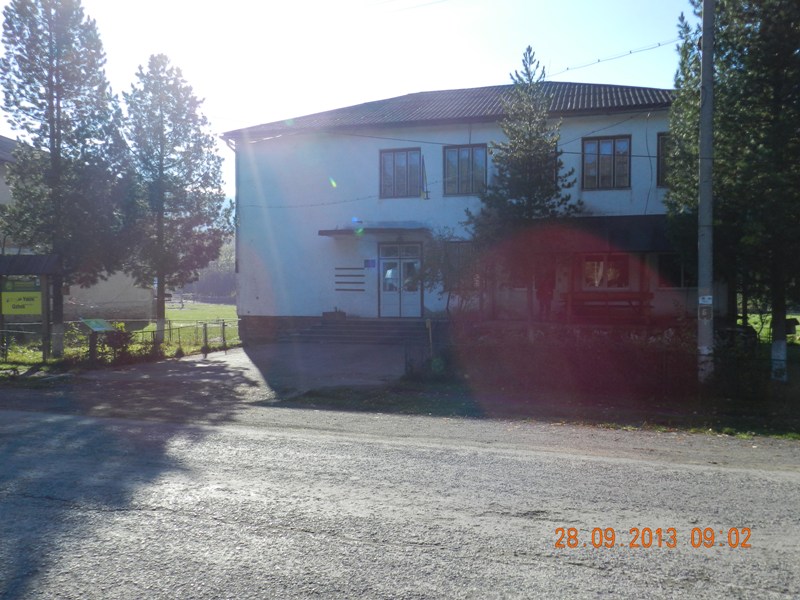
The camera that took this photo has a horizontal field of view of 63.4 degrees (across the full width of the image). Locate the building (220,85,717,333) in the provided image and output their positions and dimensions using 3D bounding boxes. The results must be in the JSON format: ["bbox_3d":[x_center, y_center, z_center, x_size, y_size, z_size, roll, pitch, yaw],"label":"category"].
[{"bbox_3d":[3.343,-3.818,27.360,17.650,10.390,12.100,0,1,16],"label":"building"}]

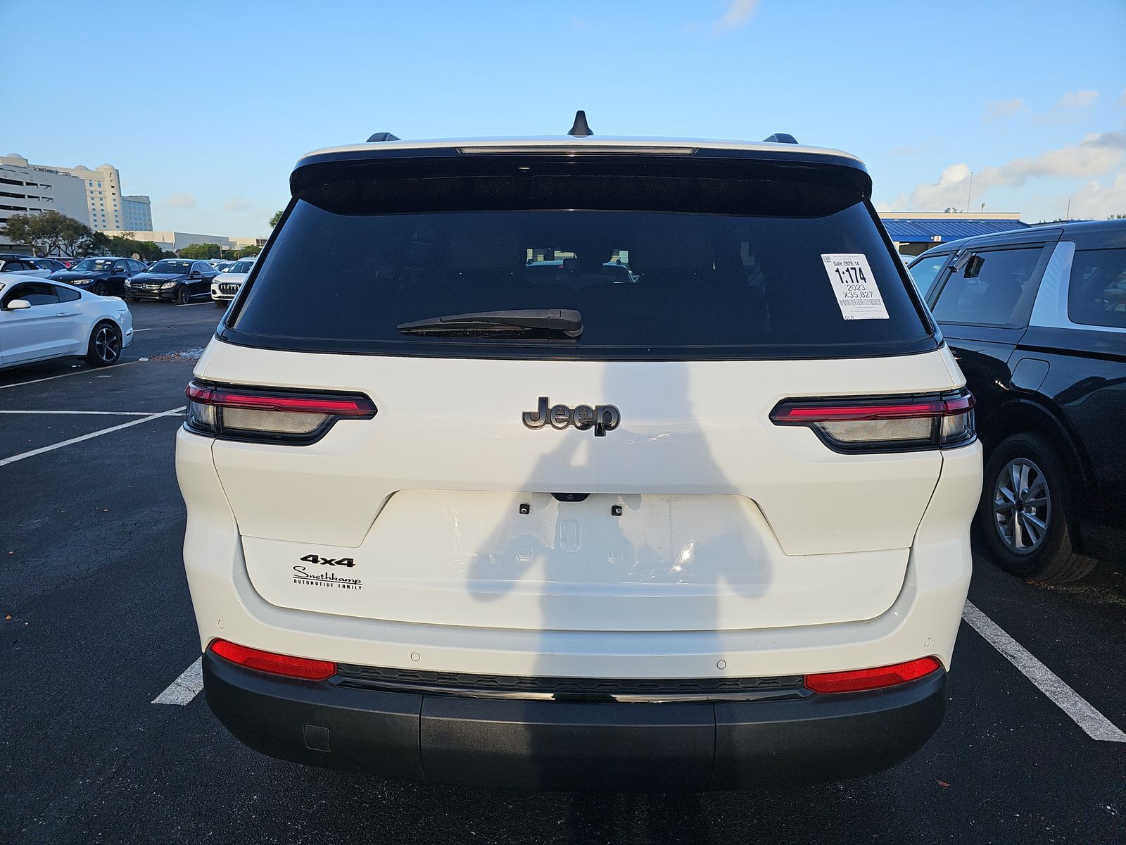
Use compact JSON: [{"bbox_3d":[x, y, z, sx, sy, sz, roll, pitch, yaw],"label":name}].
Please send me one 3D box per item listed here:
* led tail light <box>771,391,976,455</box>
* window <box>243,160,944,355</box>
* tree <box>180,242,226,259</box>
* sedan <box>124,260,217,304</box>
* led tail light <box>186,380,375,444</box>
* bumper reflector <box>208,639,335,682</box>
[{"bbox_3d":[0.636,-0.018,1.515,0.505,0.119,0.182,-1,12,-8],"label":"led tail light"},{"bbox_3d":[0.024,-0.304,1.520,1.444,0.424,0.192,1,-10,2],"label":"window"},{"bbox_3d":[-55.521,-25.607,115.434,6.700,4.180,6.300,-5,13,-25],"label":"tree"},{"bbox_3d":[-13.412,-4.916,26.069,1.830,1.440,4.690,1,12,1],"label":"sedan"},{"bbox_3d":[-0.595,-0.036,1.557,0.505,0.119,0.182,3,12,12],"label":"led tail light"},{"bbox_3d":[-0.606,0.465,1.501,0.313,0.052,0.081,4,13,17],"label":"bumper reflector"}]

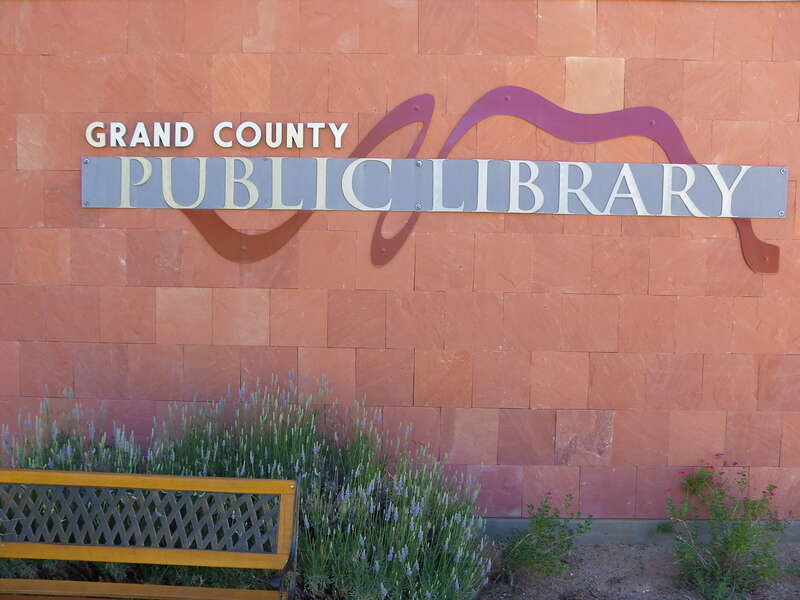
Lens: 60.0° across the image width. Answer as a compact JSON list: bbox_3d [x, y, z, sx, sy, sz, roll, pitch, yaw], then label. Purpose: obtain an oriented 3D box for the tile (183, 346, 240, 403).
[{"bbox_3d":[-0.996,0.389,3.690,0.305,0.305,0.025,1,4,1],"label":"tile"}]

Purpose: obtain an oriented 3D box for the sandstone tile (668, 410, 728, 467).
[{"bbox_3d":[1.584,0.737,3.703,0.305,0.305,0.030,1,3,0],"label":"sandstone tile"}]

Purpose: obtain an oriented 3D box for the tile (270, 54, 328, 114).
[{"bbox_3d":[-0.521,-1.125,3.616,0.305,0.305,0.030,1,3,0],"label":"tile"}]

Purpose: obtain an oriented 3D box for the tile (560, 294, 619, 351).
[{"bbox_3d":[0.993,0.122,3.650,0.305,0.305,0.030,1,4,1],"label":"tile"}]

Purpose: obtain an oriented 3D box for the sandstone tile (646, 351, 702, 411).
[{"bbox_3d":[1.439,0.429,3.662,0.305,0.305,0.030,1,4,1],"label":"sandstone tile"}]

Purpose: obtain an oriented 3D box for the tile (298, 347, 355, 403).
[{"bbox_3d":[-0.390,0.399,3.692,0.305,0.305,0.030,1,4,1],"label":"tile"}]

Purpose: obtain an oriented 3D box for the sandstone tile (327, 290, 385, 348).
[{"bbox_3d":[-0.233,0.102,3.670,0.305,0.305,0.030,1,4,1],"label":"sandstone tile"}]

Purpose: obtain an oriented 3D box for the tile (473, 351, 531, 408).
[{"bbox_3d":[0.539,0.421,3.694,0.305,0.305,0.030,1,3,0],"label":"tile"}]

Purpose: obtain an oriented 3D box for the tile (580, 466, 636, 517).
[{"bbox_3d":[1.107,1.019,3.694,0.305,0.294,0.025,1,4,1],"label":"tile"}]

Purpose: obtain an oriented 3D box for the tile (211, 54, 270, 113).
[{"bbox_3d":[-0.829,-1.129,3.619,0.305,0.305,0.030,1,3,0],"label":"tile"}]

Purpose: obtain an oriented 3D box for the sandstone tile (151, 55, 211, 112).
[{"bbox_3d":[-1.137,-1.128,3.624,0.305,0.305,0.030,1,4,1],"label":"sandstone tile"}]

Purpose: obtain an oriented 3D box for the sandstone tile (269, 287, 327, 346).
[{"bbox_3d":[-0.541,0.091,3.675,0.304,0.304,0.030,1,4,1],"label":"sandstone tile"}]

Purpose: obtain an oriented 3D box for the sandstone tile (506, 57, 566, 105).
[{"bbox_3d":[0.700,-1.098,3.570,0.304,0.304,0.030,1,4,1],"label":"sandstone tile"}]

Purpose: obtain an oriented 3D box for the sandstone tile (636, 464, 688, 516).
[{"bbox_3d":[1.394,1.029,3.725,0.295,0.285,0.030,1,4,1],"label":"sandstone tile"}]

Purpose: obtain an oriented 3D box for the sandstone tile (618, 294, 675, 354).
[{"bbox_3d":[1.299,0.128,3.669,0.305,0.305,0.030,1,4,1],"label":"sandstone tile"}]

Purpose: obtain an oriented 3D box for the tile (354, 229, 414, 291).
[{"bbox_3d":[-0.081,-0.208,3.646,0.304,0.304,0.030,1,4,1],"label":"tile"}]

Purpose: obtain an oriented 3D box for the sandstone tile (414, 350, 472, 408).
[{"bbox_3d":[0.232,0.422,3.704,0.305,0.305,0.030,1,4,1],"label":"sandstone tile"}]

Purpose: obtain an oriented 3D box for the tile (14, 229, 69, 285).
[{"bbox_3d":[-1.902,-0.232,3.693,0.305,0.305,0.030,1,4,1],"label":"tile"}]

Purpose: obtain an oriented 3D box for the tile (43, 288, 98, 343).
[{"bbox_3d":[-1.738,0.076,3.694,0.304,0.304,0.030,1,4,1],"label":"tile"}]

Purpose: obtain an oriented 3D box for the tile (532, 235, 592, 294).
[{"bbox_3d":[0.854,-0.187,3.657,0.305,0.305,0.030,1,3,0],"label":"tile"}]

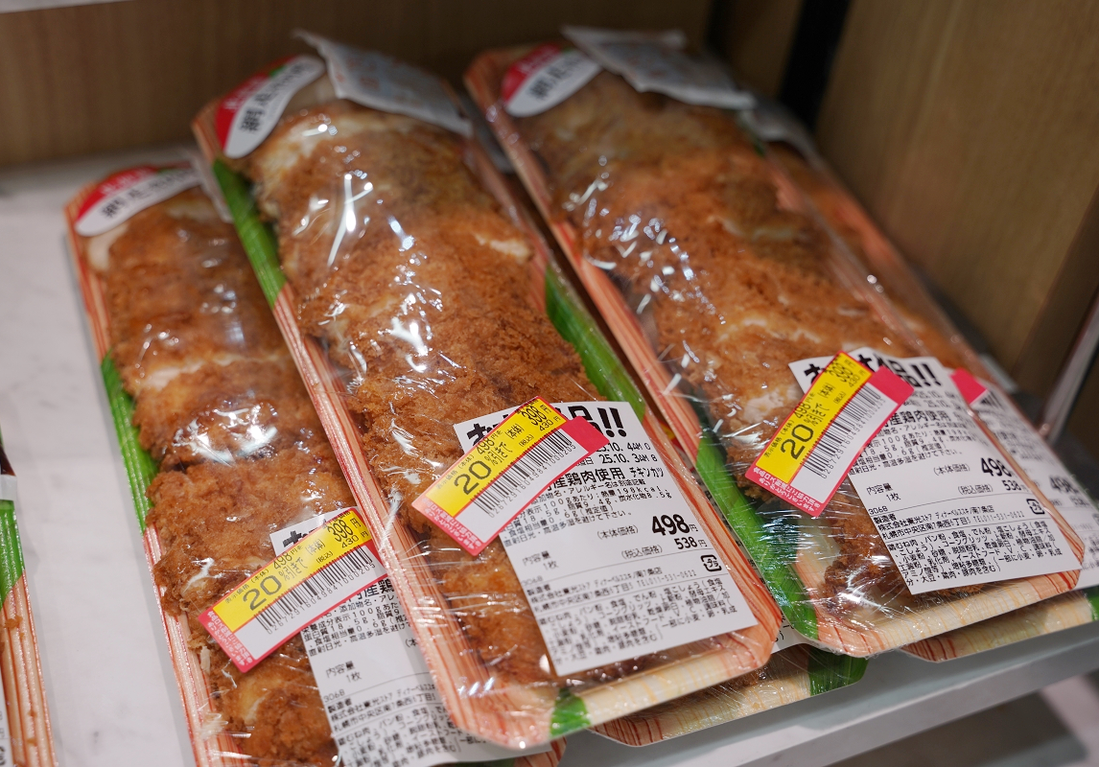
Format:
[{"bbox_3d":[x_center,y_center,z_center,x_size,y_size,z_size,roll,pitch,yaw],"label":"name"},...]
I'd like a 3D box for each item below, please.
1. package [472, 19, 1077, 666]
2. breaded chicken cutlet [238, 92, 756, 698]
[{"bbox_3d":[0.065,-0.032,0.536,0.101,0.039,0.305,-12,49,-20],"label":"package"},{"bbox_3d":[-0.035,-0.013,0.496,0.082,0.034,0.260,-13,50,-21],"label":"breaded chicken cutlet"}]

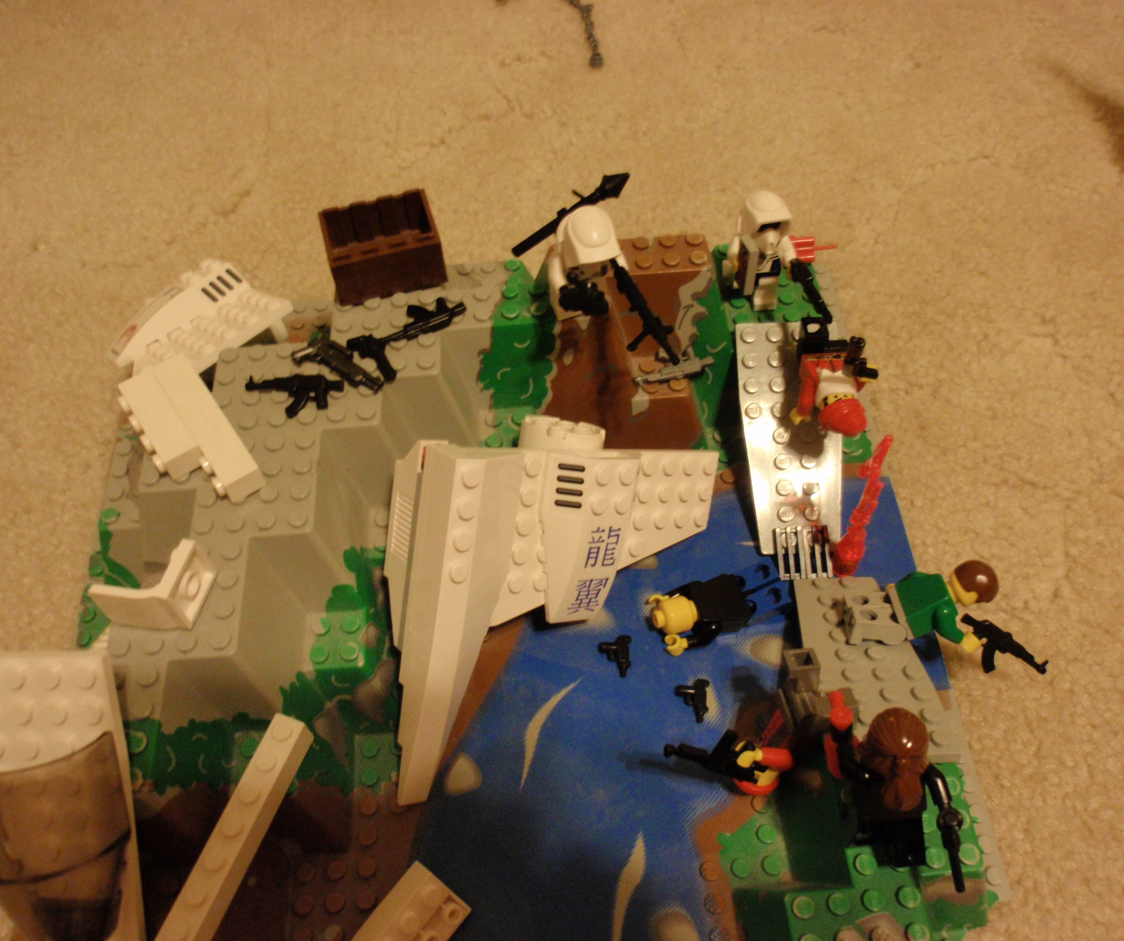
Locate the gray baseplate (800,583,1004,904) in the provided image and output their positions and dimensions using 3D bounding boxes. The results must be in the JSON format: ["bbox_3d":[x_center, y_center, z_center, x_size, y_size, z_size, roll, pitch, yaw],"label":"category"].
[{"bbox_3d":[0.084,0.059,0.260,0.048,0.038,0.088,-5,55,-1],"label":"gray baseplate"}]

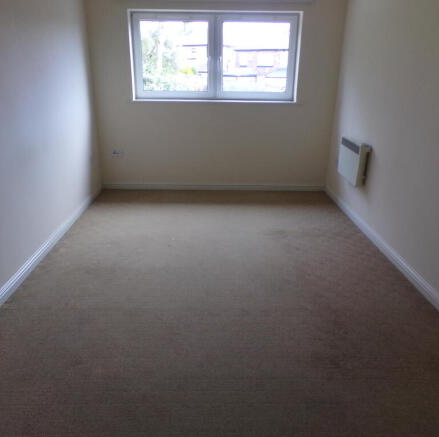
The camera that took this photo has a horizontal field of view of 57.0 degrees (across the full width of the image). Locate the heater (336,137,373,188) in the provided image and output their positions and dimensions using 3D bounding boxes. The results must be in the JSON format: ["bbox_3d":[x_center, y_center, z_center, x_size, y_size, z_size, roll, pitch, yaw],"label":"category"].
[{"bbox_3d":[1.321,-0.571,3.967,0.100,0.390,0.540,0,20,-1],"label":"heater"}]

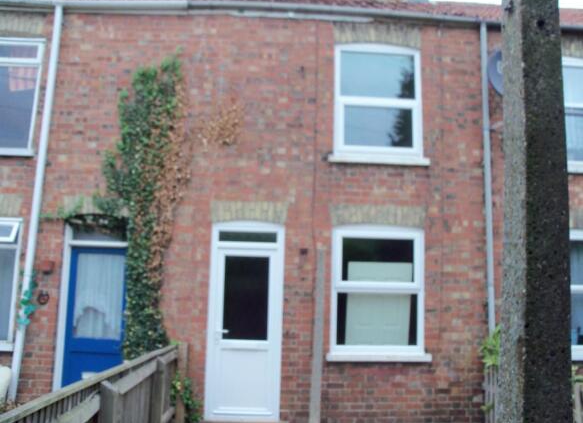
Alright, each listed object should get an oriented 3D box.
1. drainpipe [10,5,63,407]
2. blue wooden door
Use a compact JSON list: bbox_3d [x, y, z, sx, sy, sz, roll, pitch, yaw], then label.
[{"bbox_3d":[-3.016,-0.169,6.960,0.085,4.907,0.085,3,-9,-3],"label":"drainpipe"},{"bbox_3d":[-2.288,1.376,6.936,0.704,1.916,0.060,2,-9,-3],"label":"blue wooden door"}]

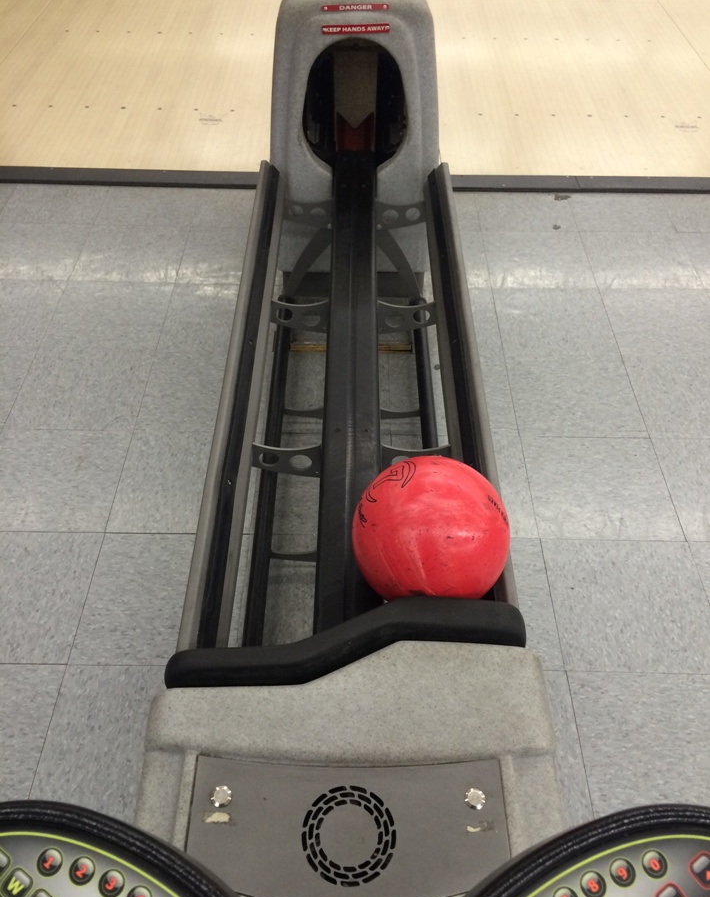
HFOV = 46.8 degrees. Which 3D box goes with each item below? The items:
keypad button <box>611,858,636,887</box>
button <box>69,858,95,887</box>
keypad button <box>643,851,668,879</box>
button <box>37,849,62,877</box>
[{"bbox_3d":[0.167,0.264,0.509,0.016,0.004,0.016,1,59,0],"label":"keypad button"},{"bbox_3d":[-0.162,0.251,0.487,0.015,0.004,0.015,0,58,0],"label":"button"},{"bbox_3d":[0.180,0.249,0.492,0.015,0.004,0.015,0,58,0],"label":"keypad button"},{"bbox_3d":[-0.189,0.257,0.510,0.016,0.004,0.016,1,59,0],"label":"button"}]

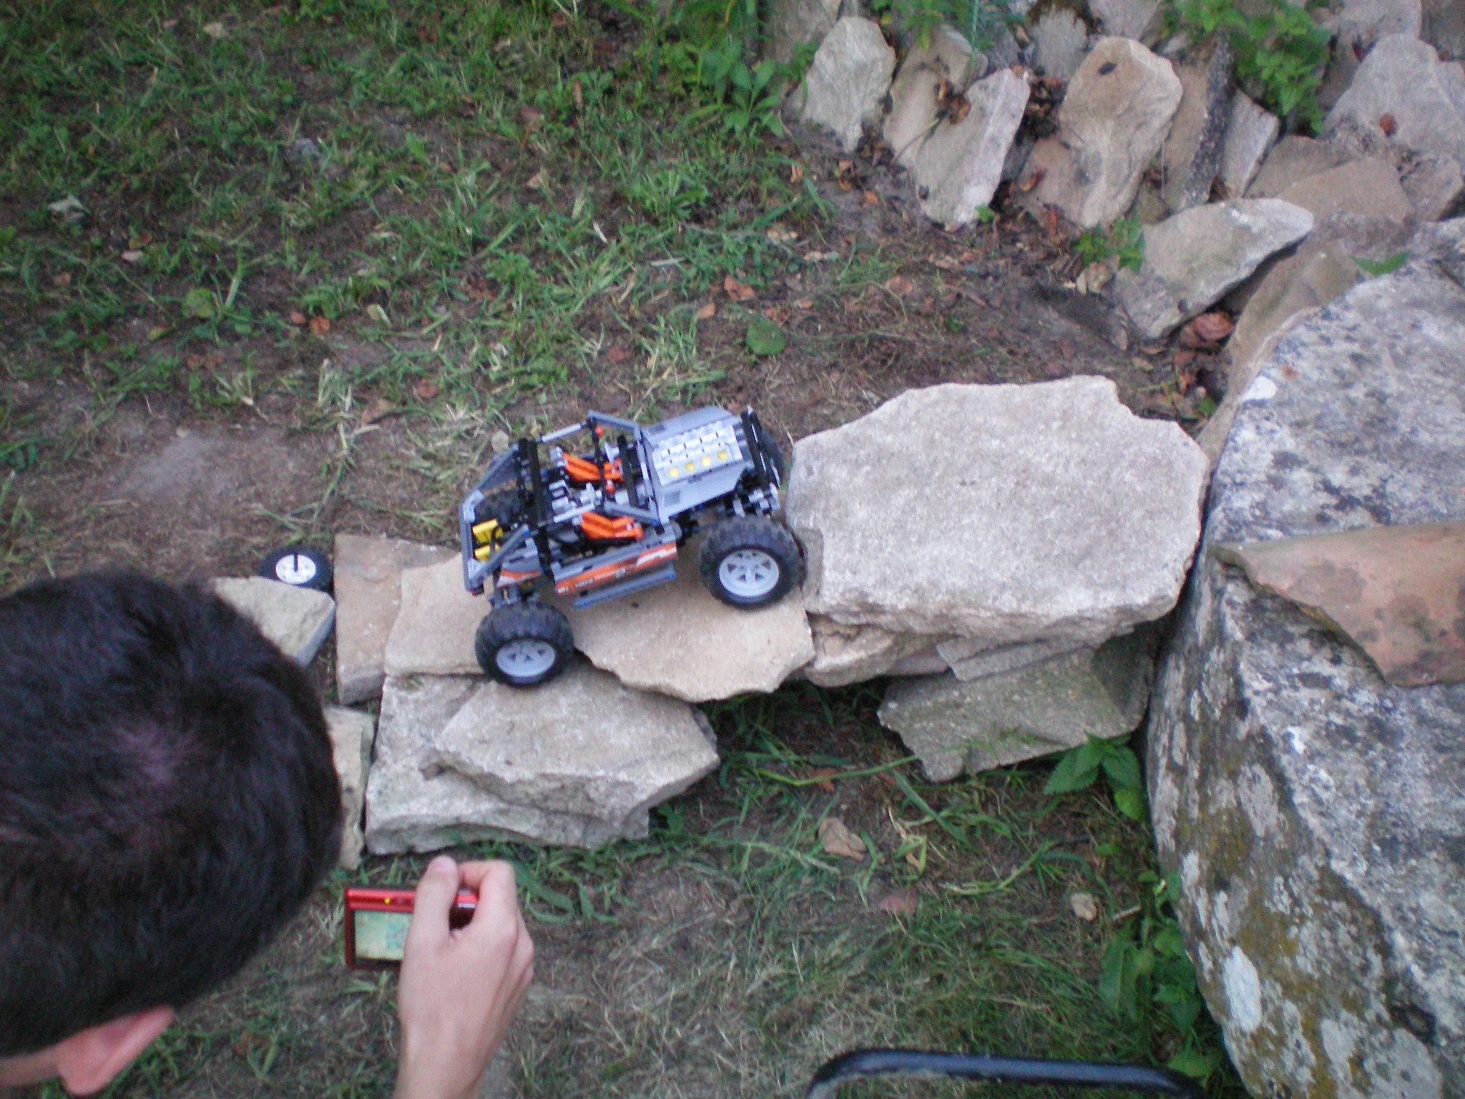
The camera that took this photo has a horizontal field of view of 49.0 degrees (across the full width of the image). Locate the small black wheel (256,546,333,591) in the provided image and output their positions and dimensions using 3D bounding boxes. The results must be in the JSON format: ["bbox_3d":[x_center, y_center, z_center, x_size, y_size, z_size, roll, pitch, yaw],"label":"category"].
[{"bbox_3d":[-0.477,0.027,1.756,0.081,0.028,0.081,7,47,0],"label":"small black wheel"}]

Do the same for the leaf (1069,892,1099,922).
[{"bbox_3d":[0.331,0.336,1.513,0.027,0.012,0.031,0,50,0],"label":"leaf"}]

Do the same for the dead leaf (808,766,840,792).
[{"bbox_3d":[0.092,0.233,1.632,0.031,0.015,0.028,7,47,0],"label":"dead leaf"}]

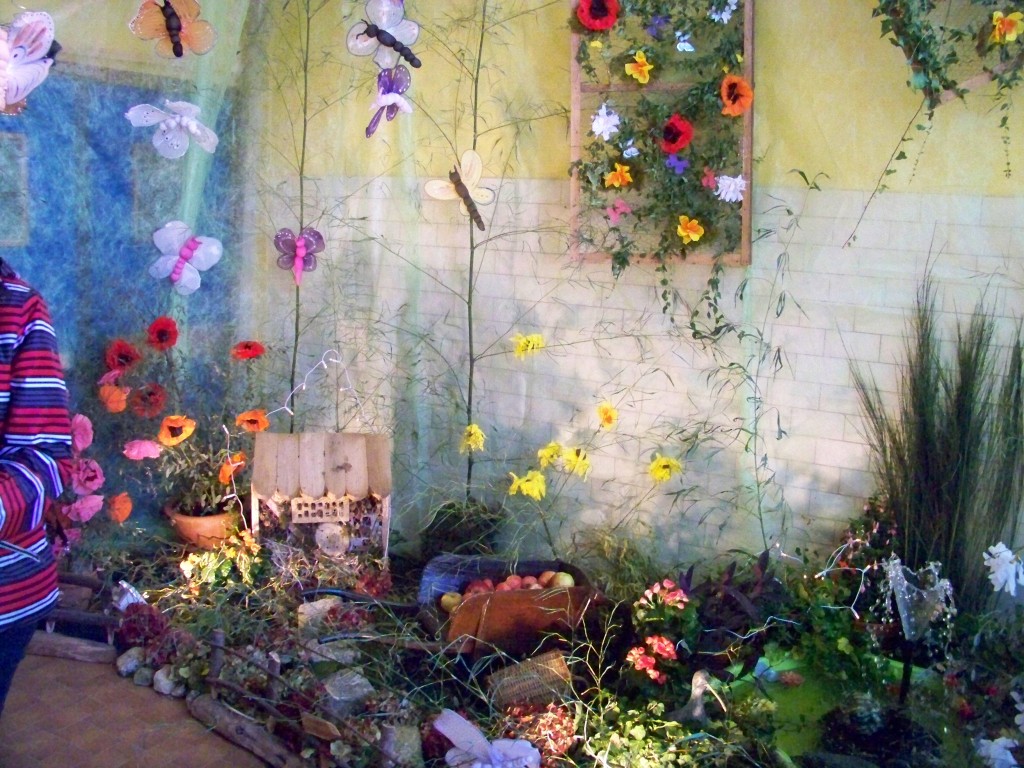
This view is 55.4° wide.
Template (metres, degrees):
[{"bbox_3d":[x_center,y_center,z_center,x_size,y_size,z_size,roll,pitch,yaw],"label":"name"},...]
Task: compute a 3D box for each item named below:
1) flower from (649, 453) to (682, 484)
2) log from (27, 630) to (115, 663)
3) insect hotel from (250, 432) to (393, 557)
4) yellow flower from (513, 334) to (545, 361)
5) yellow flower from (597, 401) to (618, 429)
[{"bbox_3d":[0.566,0.312,3.600,0.122,0.115,0.090,1,5,0],"label":"flower"},{"bbox_3d":[-1.620,0.955,3.550,0.420,0.075,0.080,2,5,14],"label":"log"},{"bbox_3d":[-0.769,0.455,3.950,0.560,0.500,0.260,1,12,-6],"label":"insect hotel"},{"bbox_3d":[0.062,-0.140,3.650,0.118,0.100,0.085,1,5,0],"label":"yellow flower"},{"bbox_3d":[0.357,0.114,3.650,0.085,0.103,0.070,-1,5,-18],"label":"yellow flower"}]

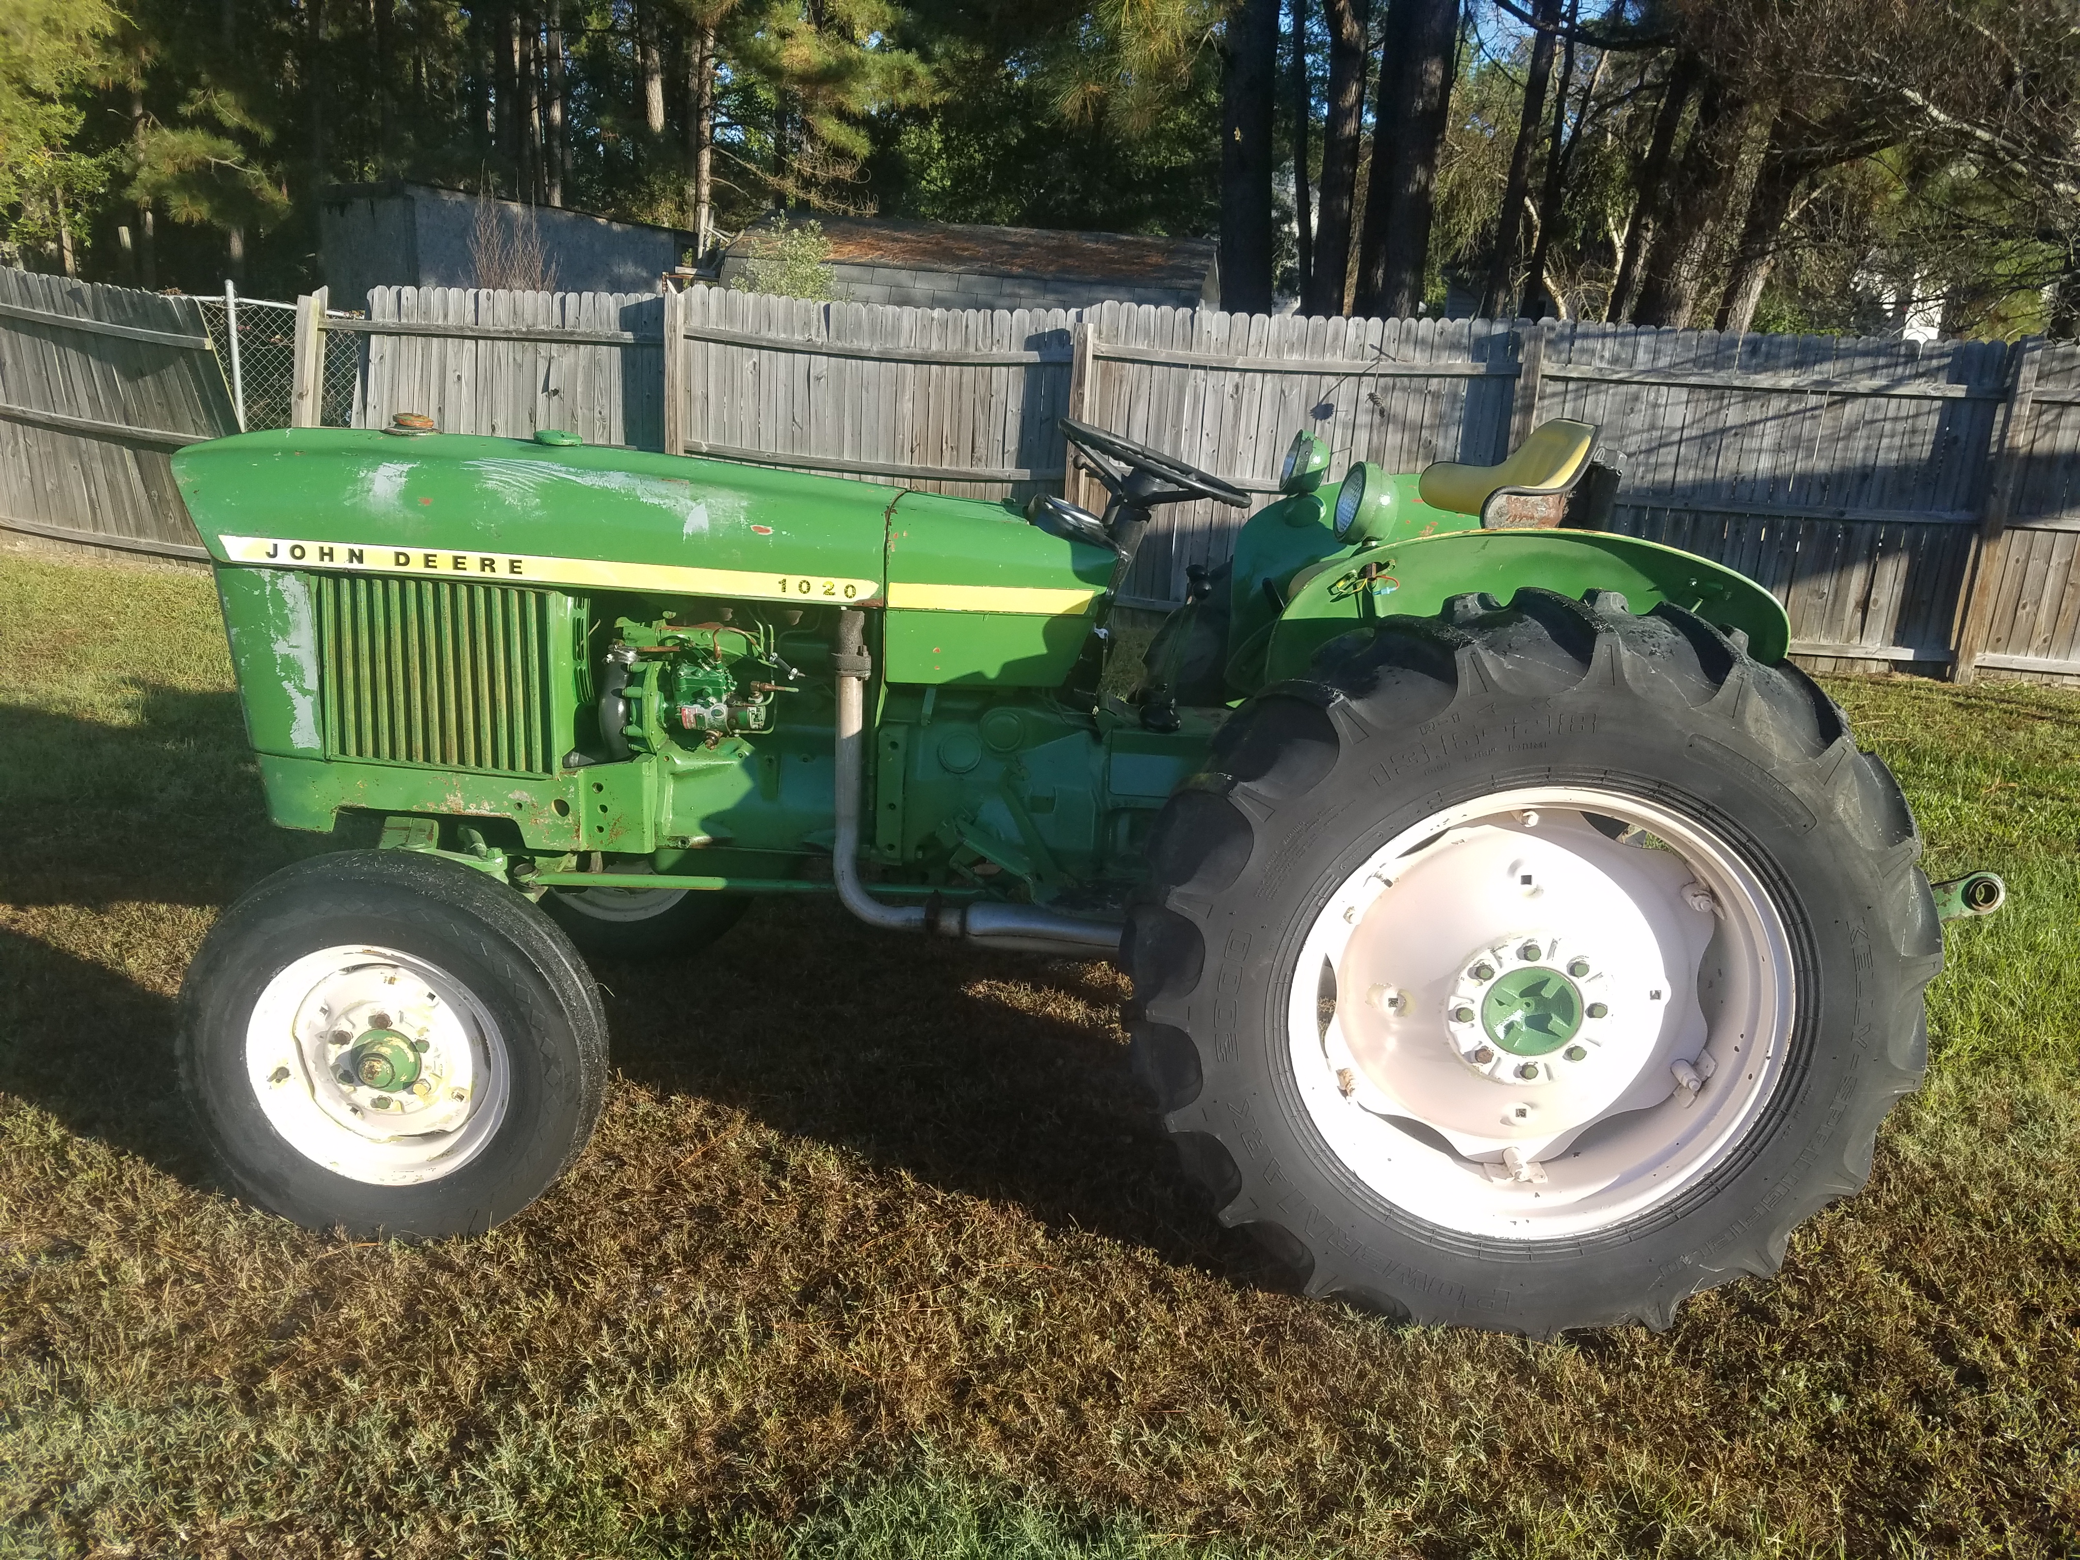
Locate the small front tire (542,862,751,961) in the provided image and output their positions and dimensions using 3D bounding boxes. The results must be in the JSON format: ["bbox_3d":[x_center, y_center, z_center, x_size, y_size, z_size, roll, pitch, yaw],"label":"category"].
[{"bbox_3d":[-1.069,0.113,4.004,0.740,0.740,0.180,3,17,3],"label":"small front tire"}]

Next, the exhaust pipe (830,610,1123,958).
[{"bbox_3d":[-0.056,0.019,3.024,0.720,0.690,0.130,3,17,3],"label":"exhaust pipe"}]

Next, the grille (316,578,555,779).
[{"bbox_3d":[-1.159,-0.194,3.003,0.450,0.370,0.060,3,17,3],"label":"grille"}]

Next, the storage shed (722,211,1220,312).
[{"bbox_3d":[-0.453,-3.079,12.284,3.550,2.520,2.400,6,16,10],"label":"storage shed"}]

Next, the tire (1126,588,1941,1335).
[{"bbox_3d":[0.786,0.333,2.579,1.300,1.300,0.360,3,17,3],"label":"tire"}]

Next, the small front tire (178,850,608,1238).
[{"bbox_3d":[-1.145,0.479,2.780,0.740,0.740,0.180,3,17,3],"label":"small front tire"}]

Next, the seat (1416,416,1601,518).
[{"bbox_3d":[0.894,-0.582,3.004,0.400,0.250,0.470,3,17,3],"label":"seat"}]

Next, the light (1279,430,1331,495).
[{"bbox_3d":[0.580,-0.687,3.390,0.110,0.140,0.135,1,17,-6],"label":"light"}]

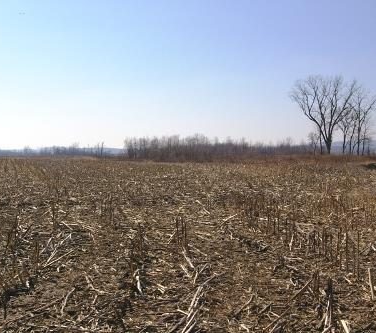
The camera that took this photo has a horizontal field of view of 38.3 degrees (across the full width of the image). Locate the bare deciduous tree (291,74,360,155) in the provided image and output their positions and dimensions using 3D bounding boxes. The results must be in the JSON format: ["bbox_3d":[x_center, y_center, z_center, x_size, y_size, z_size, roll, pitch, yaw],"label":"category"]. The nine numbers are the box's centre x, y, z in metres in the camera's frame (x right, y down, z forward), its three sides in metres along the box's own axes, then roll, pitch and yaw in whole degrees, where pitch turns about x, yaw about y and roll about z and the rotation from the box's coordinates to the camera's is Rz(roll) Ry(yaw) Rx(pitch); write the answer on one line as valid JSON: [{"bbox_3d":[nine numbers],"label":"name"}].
[{"bbox_3d":[28.989,-10.937,115.000,14.300,17.000,13.300,0,1,0],"label":"bare deciduous tree"}]

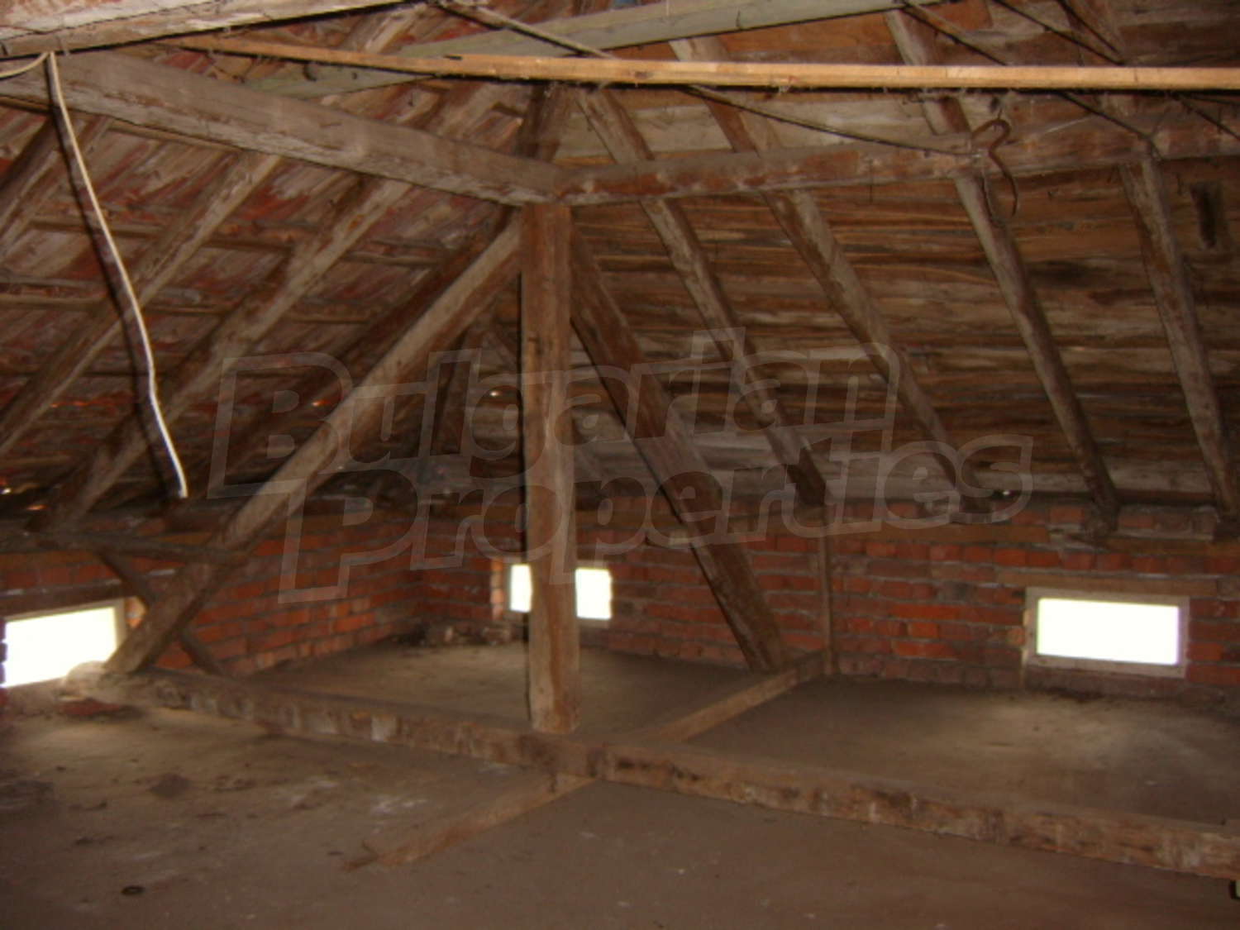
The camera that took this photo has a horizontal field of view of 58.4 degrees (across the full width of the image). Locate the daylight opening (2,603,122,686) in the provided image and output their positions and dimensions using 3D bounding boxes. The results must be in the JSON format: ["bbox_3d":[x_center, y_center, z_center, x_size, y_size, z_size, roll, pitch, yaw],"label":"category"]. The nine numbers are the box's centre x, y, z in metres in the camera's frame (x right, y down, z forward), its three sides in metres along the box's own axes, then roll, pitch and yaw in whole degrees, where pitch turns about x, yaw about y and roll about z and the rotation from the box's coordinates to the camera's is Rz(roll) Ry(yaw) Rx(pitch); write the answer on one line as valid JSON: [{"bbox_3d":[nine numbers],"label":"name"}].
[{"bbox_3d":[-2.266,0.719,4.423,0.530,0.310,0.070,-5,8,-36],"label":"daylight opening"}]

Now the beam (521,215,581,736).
[{"bbox_3d":[-0.215,0.014,3.456,0.116,1.620,0.116,1,3,29],"label":"beam"}]

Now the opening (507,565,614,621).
[{"bbox_3d":[-0.299,0.615,5.396,0.608,0.236,0.070,1,3,29],"label":"opening"}]

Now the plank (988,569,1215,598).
[{"bbox_3d":[1.941,0.476,4.438,0.795,0.057,0.090,2,7,19],"label":"plank"}]

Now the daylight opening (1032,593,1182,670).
[{"bbox_3d":[1.966,0.675,4.484,0.570,0.285,0.070,2,7,19],"label":"daylight opening"}]

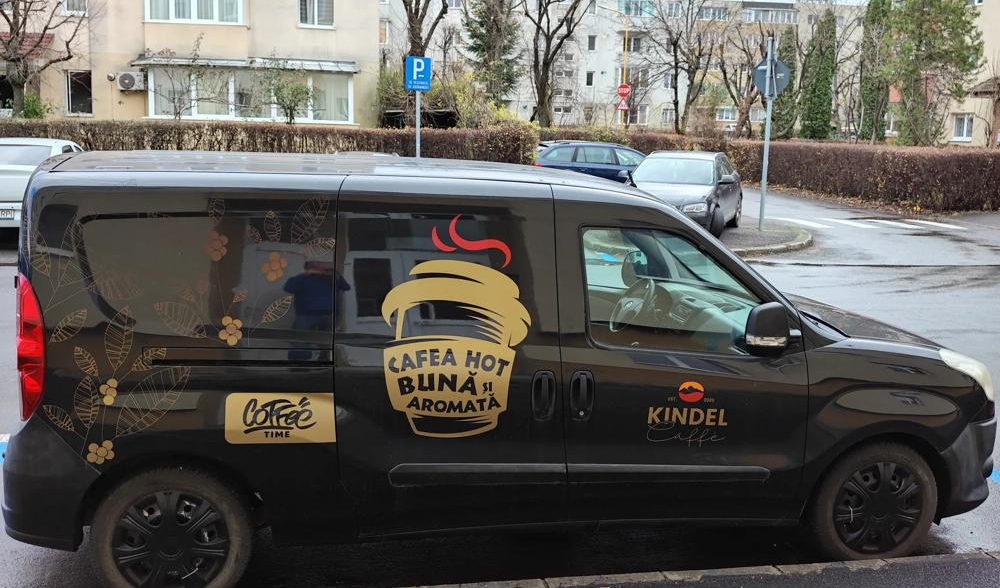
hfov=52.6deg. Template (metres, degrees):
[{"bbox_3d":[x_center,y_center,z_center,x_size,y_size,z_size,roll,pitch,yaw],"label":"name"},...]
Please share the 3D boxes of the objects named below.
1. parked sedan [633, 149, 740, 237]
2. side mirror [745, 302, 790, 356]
[{"bbox_3d":[3.268,-1.816,18.087,1.780,1.420,4.350,4,9,21],"label":"parked sedan"},{"bbox_3d":[1.146,0.152,4.330,0.175,0.215,0.110,-4,10,-32],"label":"side mirror"}]

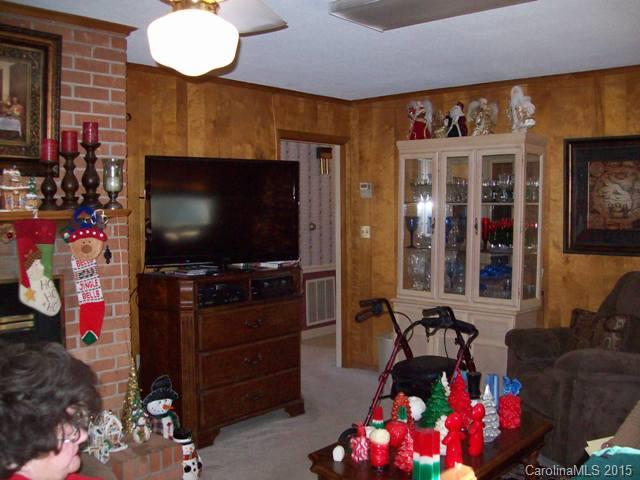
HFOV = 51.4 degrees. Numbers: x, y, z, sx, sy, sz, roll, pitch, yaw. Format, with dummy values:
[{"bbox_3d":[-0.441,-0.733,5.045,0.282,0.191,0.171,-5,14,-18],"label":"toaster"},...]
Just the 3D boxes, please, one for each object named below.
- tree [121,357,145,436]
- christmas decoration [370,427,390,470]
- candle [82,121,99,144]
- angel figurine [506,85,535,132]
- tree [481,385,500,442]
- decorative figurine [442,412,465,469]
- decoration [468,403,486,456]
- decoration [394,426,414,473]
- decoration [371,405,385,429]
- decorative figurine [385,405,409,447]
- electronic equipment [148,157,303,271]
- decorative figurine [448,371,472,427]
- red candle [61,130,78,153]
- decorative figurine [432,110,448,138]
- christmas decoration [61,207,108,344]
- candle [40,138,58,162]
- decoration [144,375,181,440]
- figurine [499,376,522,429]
[{"bbox_3d":[-0.966,0.798,3.430,0.120,0.370,0.120,4,5,43],"label":"tree"},{"bbox_3d":[0.254,0.869,2.792,0.083,0.163,0.083,1,4,17],"label":"christmas decoration"},{"bbox_3d":[-1.076,-0.503,3.128,0.072,0.107,0.072,3,5,40],"label":"candle"},{"bbox_3d":[1.412,-0.906,4.701,0.200,0.351,0.150,2,4,30],"label":"angel figurine"},{"bbox_3d":[0.769,0.779,3.026,0.112,0.248,0.112,0,3,0],"label":"tree"},{"bbox_3d":[0.574,0.849,2.856,0.090,0.224,0.075,1,4,12],"label":"decorative figurine"},{"bbox_3d":[0.675,0.803,2.846,0.080,0.220,0.077,-2,4,-35],"label":"decoration"},{"bbox_3d":[0.366,0.868,2.777,0.100,0.167,0.100,0,4,0],"label":"decoration"},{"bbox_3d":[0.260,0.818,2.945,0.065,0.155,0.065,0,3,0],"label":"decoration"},{"bbox_3d":[0.342,0.819,2.930,0.097,0.175,0.097,0,3,0],"label":"decorative figurine"},{"bbox_3d":[-0.659,-0.198,4.585,1.080,0.715,0.120,-2,4,-25],"label":"electronic equipment"},{"bbox_3d":[0.660,0.750,3.132,0.127,0.294,0.127,0,3,0],"label":"decorative figurine"},{"bbox_3d":[-1.180,-0.461,3.144,0.075,0.102,0.075,4,5,43],"label":"red candle"},{"bbox_3d":[0.930,-0.880,5.146,0.150,0.220,0.110,4,5,43],"label":"decorative figurine"},{"bbox_3d":[-1.093,0.169,3.105,0.065,0.630,0.215,4,5,43],"label":"christmas decoration"},{"bbox_3d":[-1.250,-0.412,3.074,0.075,0.102,0.075,4,5,43],"label":"candle"},{"bbox_3d":[-0.802,0.836,3.358,0.145,0.305,0.175,3,5,35],"label":"decoration"},{"bbox_3d":[0.943,0.800,3.280,0.100,0.234,0.100,3,5,40],"label":"figurine"}]

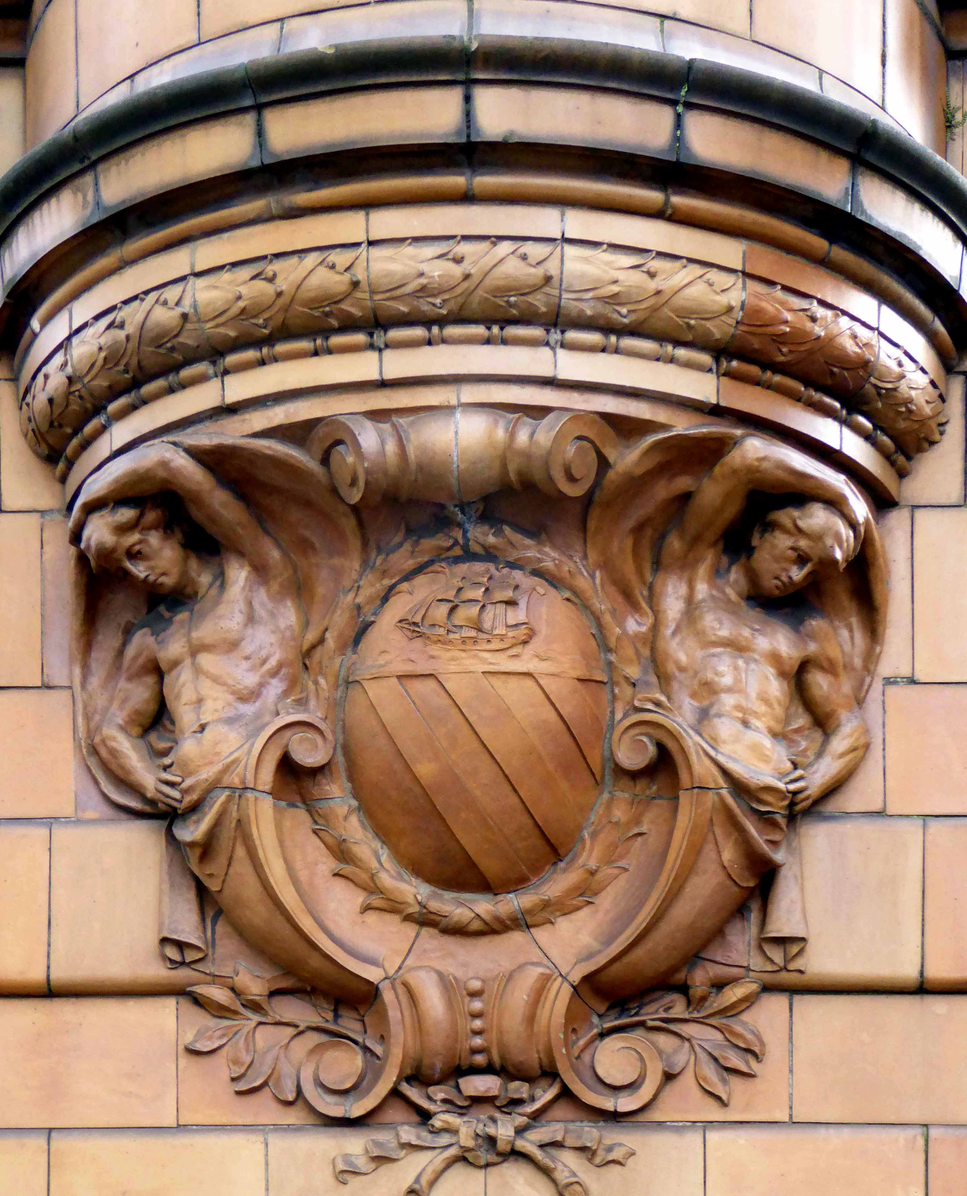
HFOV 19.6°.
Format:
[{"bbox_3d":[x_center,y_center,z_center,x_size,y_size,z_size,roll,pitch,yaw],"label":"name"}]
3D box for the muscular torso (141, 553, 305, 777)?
[{"bbox_3d":[-0.590,0.152,6.350,0.320,0.500,0.220,-4,-2,28],"label":"muscular torso"}]

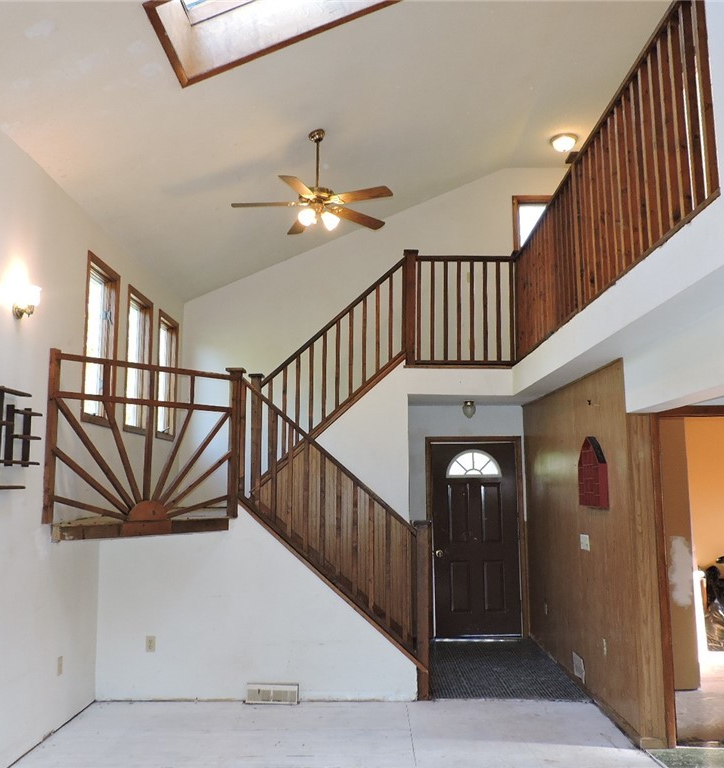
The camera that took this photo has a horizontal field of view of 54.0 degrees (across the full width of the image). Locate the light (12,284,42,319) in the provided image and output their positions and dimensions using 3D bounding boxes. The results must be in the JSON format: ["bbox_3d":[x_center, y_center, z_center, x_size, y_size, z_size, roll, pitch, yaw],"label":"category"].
[{"bbox_3d":[-1.965,-0.477,4.196,0.160,0.205,0.135,0,-8,1],"label":"light"}]

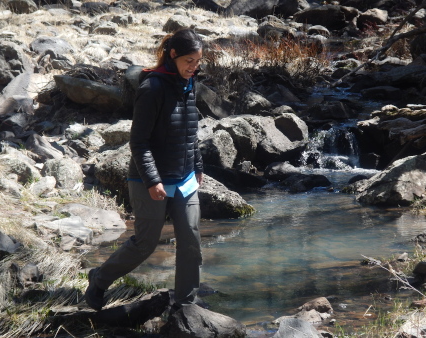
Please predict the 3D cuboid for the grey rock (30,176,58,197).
[{"bbox_3d":[-1.325,0.137,11.900,0.202,0.135,0.170,0,8,0],"label":"grey rock"}]

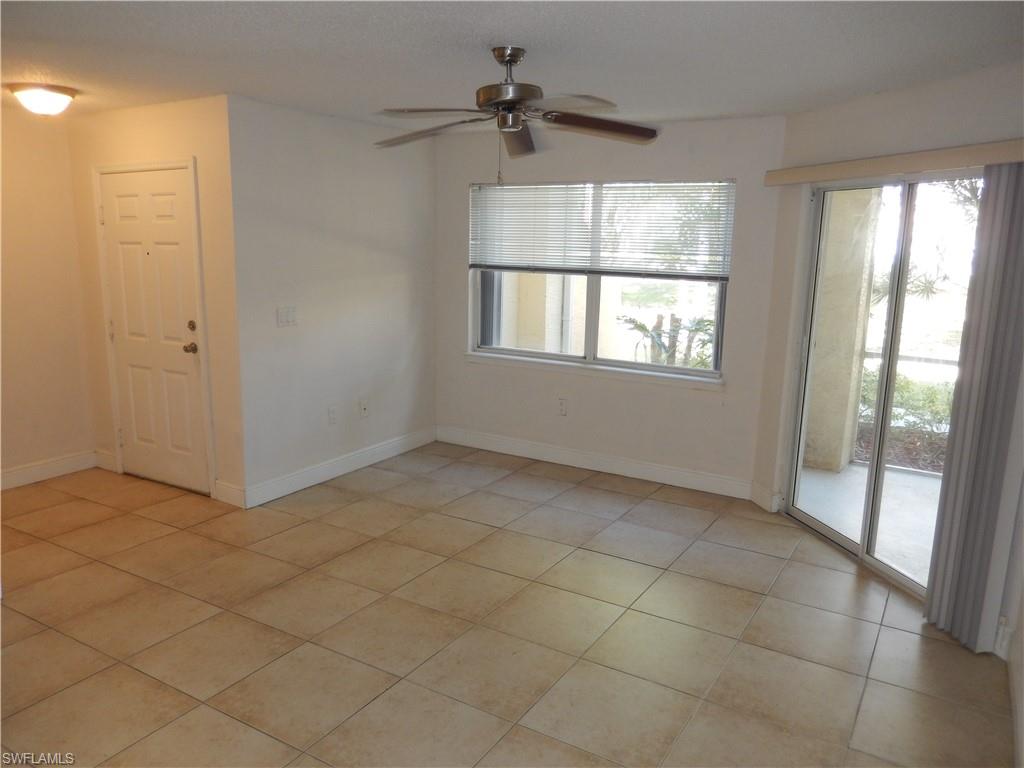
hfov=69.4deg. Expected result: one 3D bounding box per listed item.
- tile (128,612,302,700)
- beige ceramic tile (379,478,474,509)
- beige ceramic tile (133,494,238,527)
[{"bbox_3d":[-1.177,1.069,2.944,0.492,0.010,0.492,7,12,31],"label":"tile"},{"bbox_3d":[-0.573,0.736,4.872,0.492,0.012,0.492,7,12,31],"label":"beige ceramic tile"},{"bbox_3d":[-1.964,0.775,4.496,0.492,0.012,0.394,7,12,31],"label":"beige ceramic tile"}]

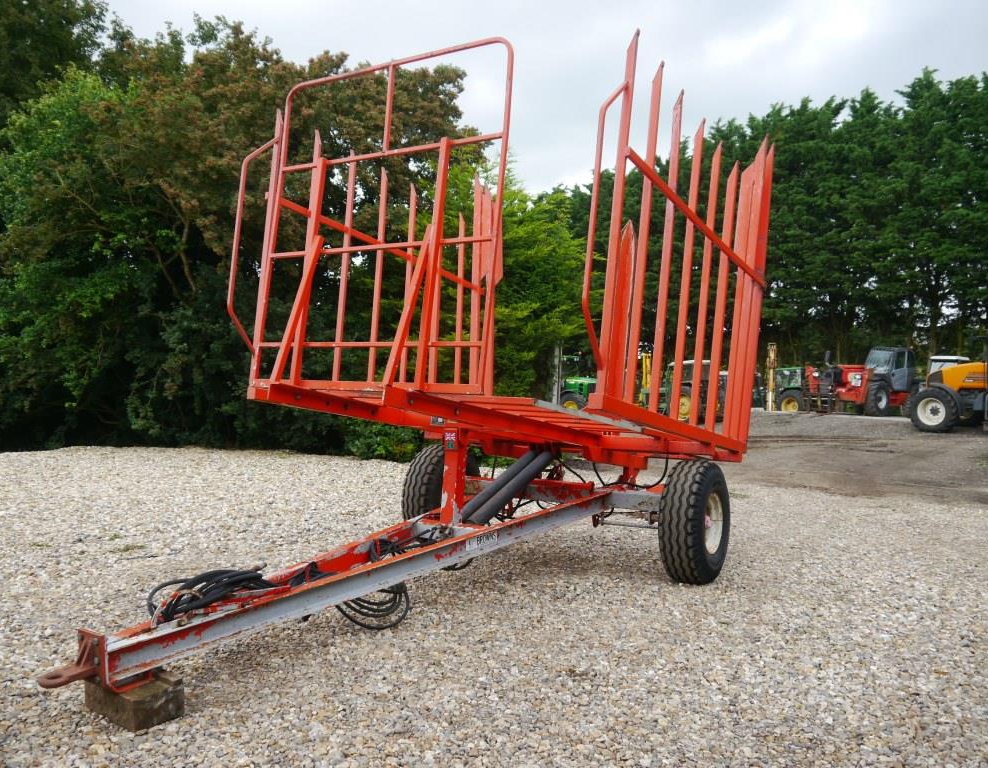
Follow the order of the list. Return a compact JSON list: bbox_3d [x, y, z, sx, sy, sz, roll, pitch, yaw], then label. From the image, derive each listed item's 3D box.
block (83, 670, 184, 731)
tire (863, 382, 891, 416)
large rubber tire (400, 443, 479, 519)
[{"bbox_3d":[-1.404,1.224,3.242,0.360,0.125,0.230,1,-1,31],"label":"block"},{"bbox_3d":[13.576,0.538,29.300,1.240,1.240,0.440,2,-1,-38],"label":"tire"},{"bbox_3d":[-0.413,0.935,6.902,0.284,0.858,0.858,1,-1,31],"label":"large rubber tire"}]

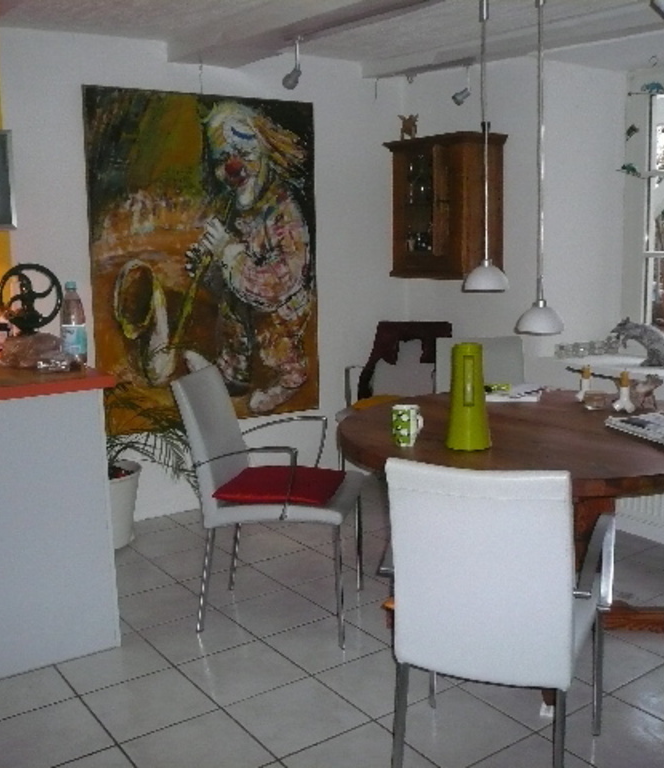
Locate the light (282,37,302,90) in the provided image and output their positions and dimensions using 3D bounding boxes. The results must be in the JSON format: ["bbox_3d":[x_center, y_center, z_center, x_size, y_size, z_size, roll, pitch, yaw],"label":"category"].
[{"bbox_3d":[-0.164,-1.354,3.508,0.095,0.212,0.075,6,11,38],"label":"light"}]

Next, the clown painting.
[{"bbox_3d":[-0.573,-0.582,4.032,1.200,1.580,0.030,-7,11,-34],"label":"clown painting"}]

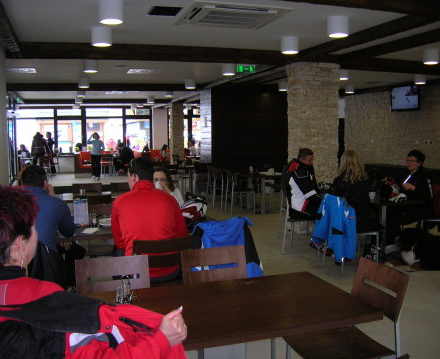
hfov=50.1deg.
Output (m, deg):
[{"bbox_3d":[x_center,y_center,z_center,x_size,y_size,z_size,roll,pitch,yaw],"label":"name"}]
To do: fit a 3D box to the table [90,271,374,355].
[{"bbox_3d":[-0.007,0.971,2.335,1.400,0.745,0.730,-2,6,-18],"label":"table"}]

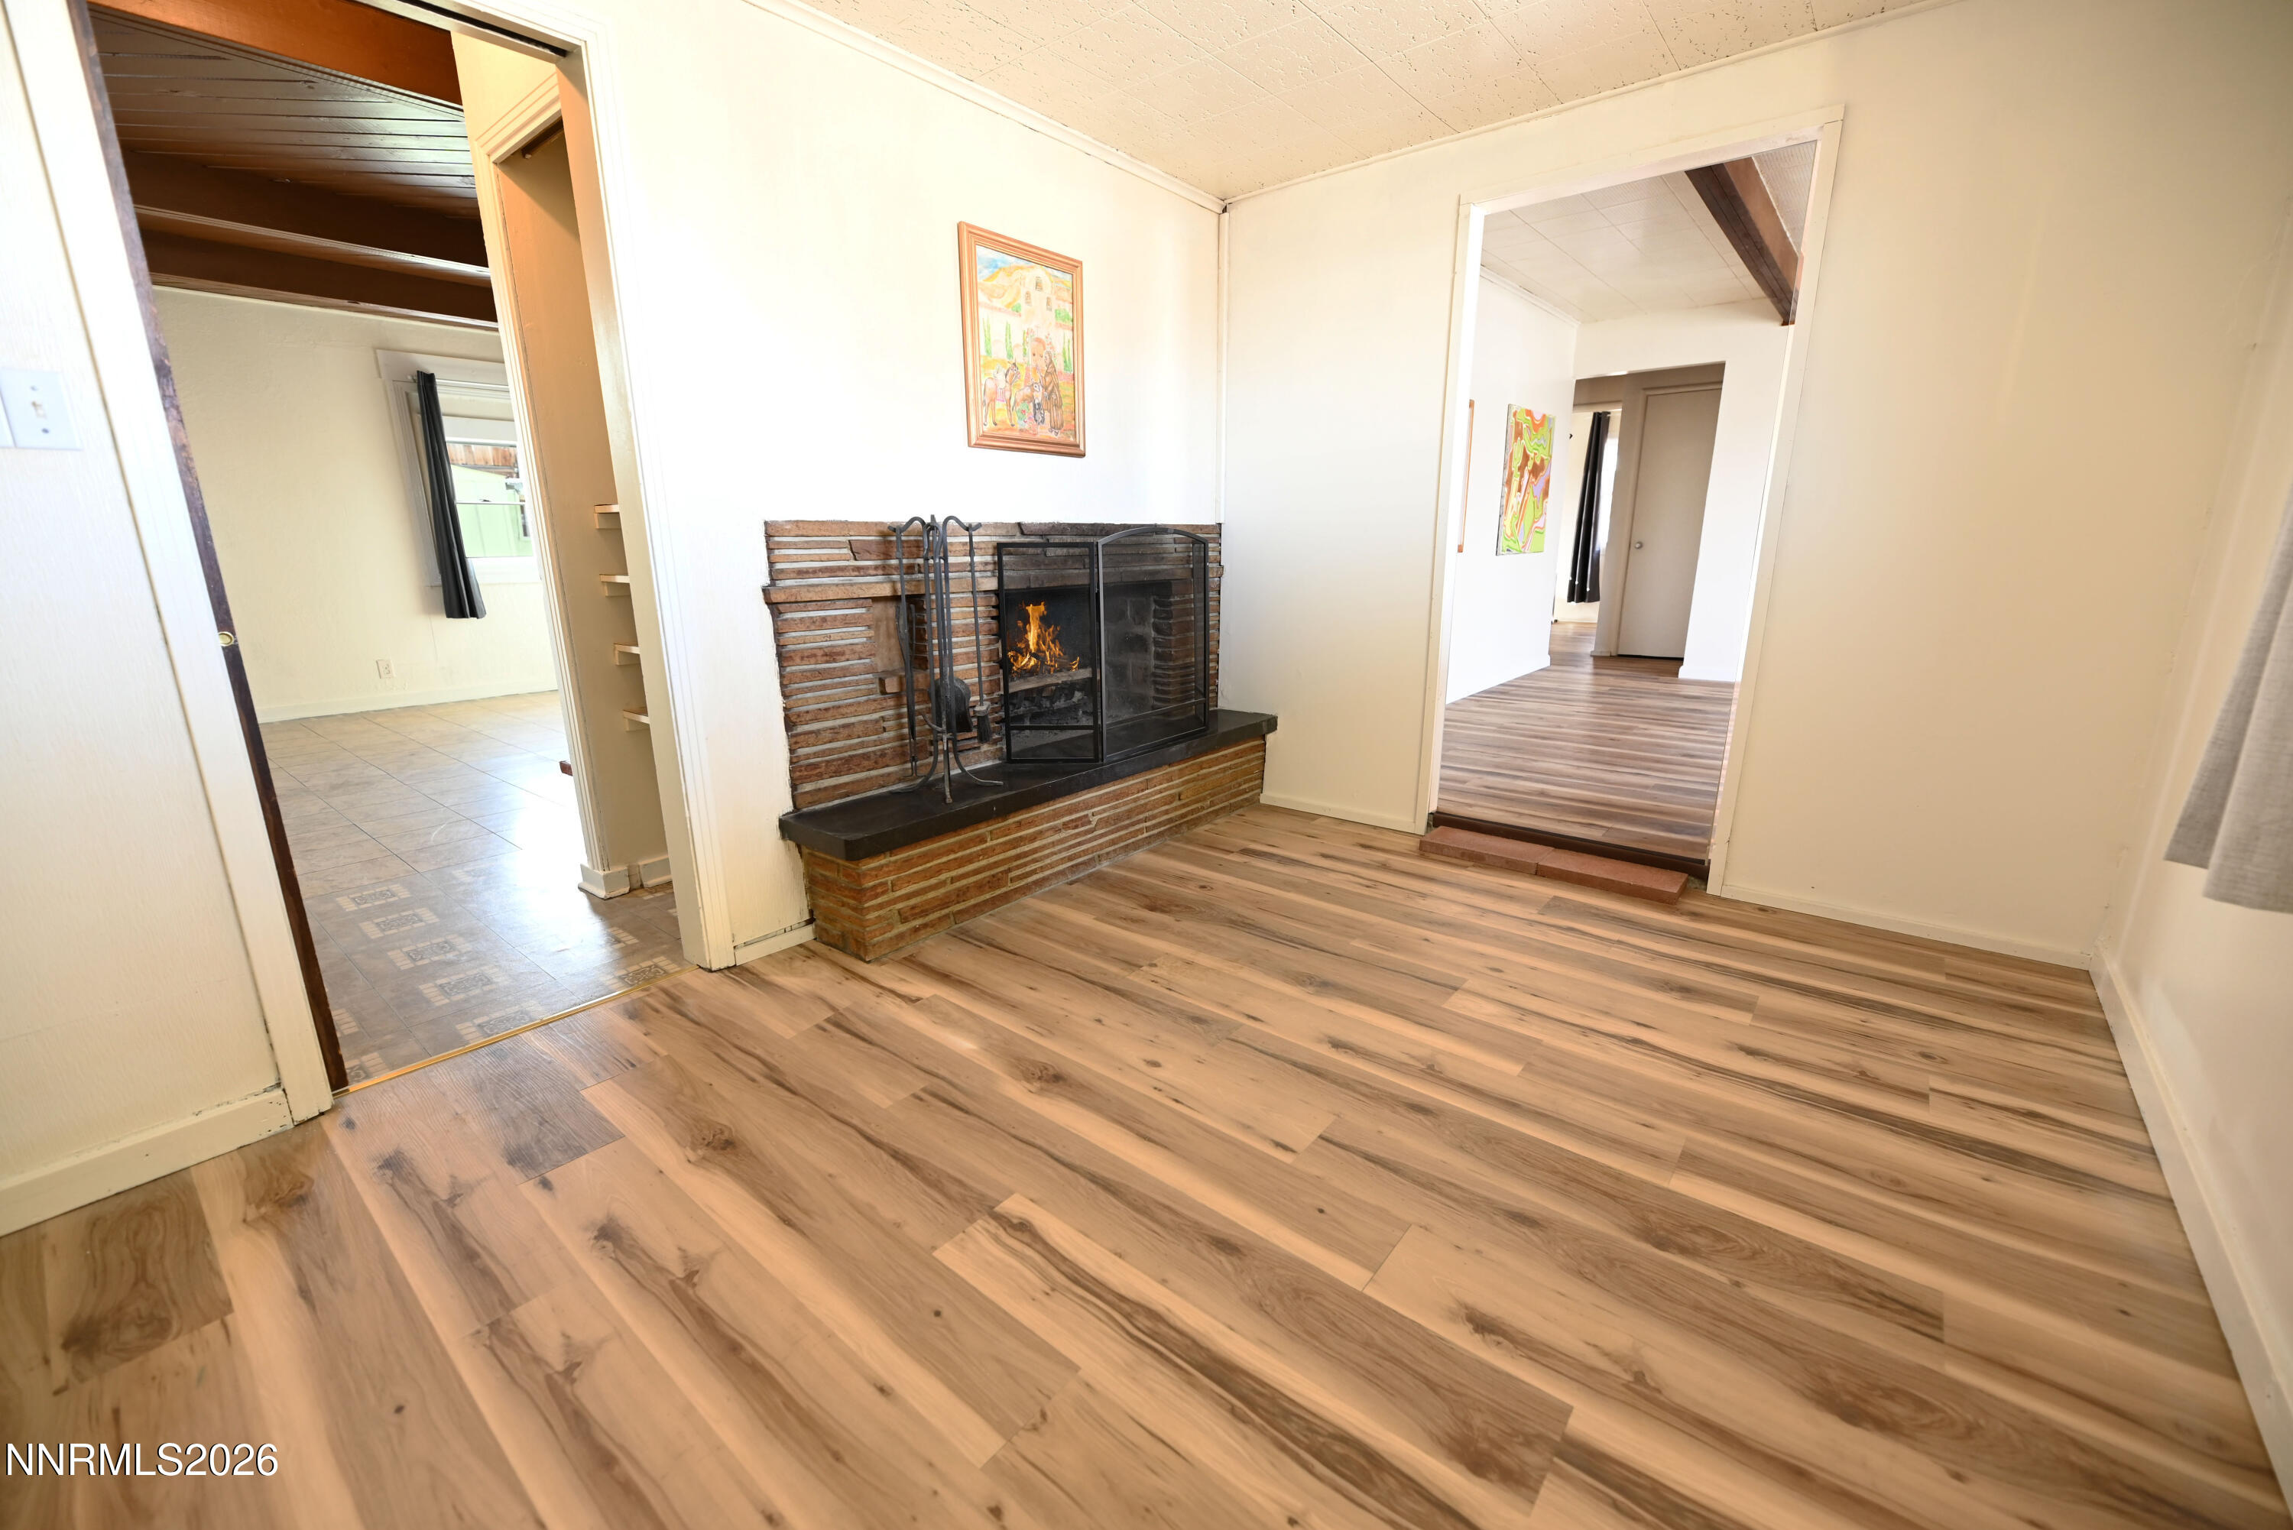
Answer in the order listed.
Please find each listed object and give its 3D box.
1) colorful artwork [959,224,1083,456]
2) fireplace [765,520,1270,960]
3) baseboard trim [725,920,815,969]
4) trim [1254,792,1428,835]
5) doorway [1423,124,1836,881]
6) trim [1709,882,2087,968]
[{"bbox_3d":[-0.363,-1.264,2.727,0.030,0.583,0.485,11,18,39],"label":"colorful artwork"},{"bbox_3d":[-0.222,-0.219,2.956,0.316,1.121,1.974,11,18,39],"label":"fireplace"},{"bbox_3d":[-0.997,0.476,2.392,0.017,0.059,0.225,11,18,39],"label":"baseboard trim"},{"bbox_3d":[0.741,0.182,3.544,0.669,0.045,0.017,11,18,39],"label":"trim"},{"bbox_3d":[1.409,-0.703,2.821,0.976,2.106,0.131,11,18,39],"label":"doorway"},{"bbox_3d":[2.072,0.439,2.486,0.786,0.048,0.017,11,18,39],"label":"trim"}]

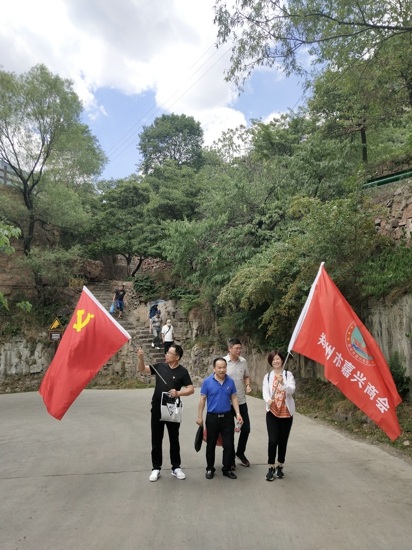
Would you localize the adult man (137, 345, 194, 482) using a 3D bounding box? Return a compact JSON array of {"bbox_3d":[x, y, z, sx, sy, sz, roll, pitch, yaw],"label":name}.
[{"bbox_3d":[-0.529,1.787,6.293,0.740,1.720,0.500,-1,-8,5],"label":"adult man"}]

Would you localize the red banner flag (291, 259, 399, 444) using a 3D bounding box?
[{"bbox_3d":[1.751,0.960,5.980,1.370,2.150,0.400,0,-8,0],"label":"red banner flag"}]

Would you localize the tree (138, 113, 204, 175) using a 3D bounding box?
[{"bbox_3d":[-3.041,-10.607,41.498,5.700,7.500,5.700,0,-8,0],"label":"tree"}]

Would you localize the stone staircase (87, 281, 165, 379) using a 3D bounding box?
[{"bbox_3d":[-3.943,2.175,22.400,2.300,4.935,10.539,3,-8,-24],"label":"stone staircase"}]

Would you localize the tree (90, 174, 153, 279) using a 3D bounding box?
[{"bbox_3d":[-4.965,-2.903,28.404,3.900,6.037,3.900,0,-8,0],"label":"tree"}]

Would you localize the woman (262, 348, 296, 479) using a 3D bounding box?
[{"bbox_3d":[0.957,1.837,6.314,0.430,1.627,0.400,0,-8,-3],"label":"woman"}]

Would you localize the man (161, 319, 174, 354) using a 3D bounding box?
[{"bbox_3d":[-1.484,2.574,18.479,0.500,1.690,0.420,1,-8,-10],"label":"man"}]

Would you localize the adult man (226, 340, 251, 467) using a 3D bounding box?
[{"bbox_3d":[0.417,1.827,6.860,0.460,1.794,0.420,3,-8,-20],"label":"adult man"}]

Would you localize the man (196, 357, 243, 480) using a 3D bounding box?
[{"bbox_3d":[0.177,1.884,6.353,0.580,1.545,0.420,1,-8,-8],"label":"man"}]

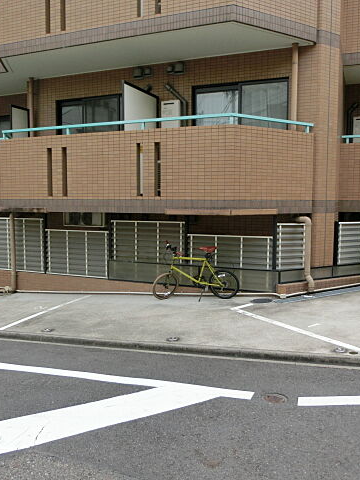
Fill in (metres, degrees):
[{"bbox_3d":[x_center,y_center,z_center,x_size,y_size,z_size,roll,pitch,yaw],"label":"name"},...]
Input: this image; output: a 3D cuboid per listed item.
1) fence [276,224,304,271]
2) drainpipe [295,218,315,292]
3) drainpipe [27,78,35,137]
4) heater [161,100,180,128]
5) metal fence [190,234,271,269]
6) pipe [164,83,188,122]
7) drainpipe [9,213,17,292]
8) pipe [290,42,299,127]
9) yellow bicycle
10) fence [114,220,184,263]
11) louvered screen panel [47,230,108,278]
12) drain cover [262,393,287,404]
[{"bbox_3d":[1.736,0.108,6.906,0.542,0.706,0.090,-2,5,-24],"label":"fence"},{"bbox_3d":[1.947,0.246,6.925,0.280,1.194,0.180,-3,6,-30],"label":"drainpipe"},{"bbox_3d":[-3.022,-2.567,9.083,0.095,1.441,0.095,2,5,23],"label":"drainpipe"},{"bbox_3d":[-0.137,-2.198,8.012,0.345,0.570,0.210,2,5,23],"label":"heater"},{"bbox_3d":[0.781,0.219,7.125,1.413,0.573,0.090,2,5,23],"label":"metal fence"},{"bbox_3d":[-0.093,-2.428,8.045,0.448,0.850,0.120,2,5,23],"label":"pipe"},{"bbox_3d":[-3.252,0.255,8.667,0.100,1.542,0.100,2,5,23],"label":"drainpipe"},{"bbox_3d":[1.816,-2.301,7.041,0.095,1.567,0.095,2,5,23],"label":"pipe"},{"bbox_3d":[0.265,0.490,7.120,1.430,0.930,0.460,-2,4,19],"label":"yellow bicycle"},{"bbox_3d":[-0.572,0.067,7.683,1.412,0.790,0.090,2,5,23],"label":"fence"},{"bbox_3d":[-1.939,0.243,8.289,1.401,0.870,0.060,2,5,23],"label":"louvered screen panel"},{"bbox_3d":[0.749,1.270,3.515,0.200,0.030,0.200,-2,3,0],"label":"drain cover"}]

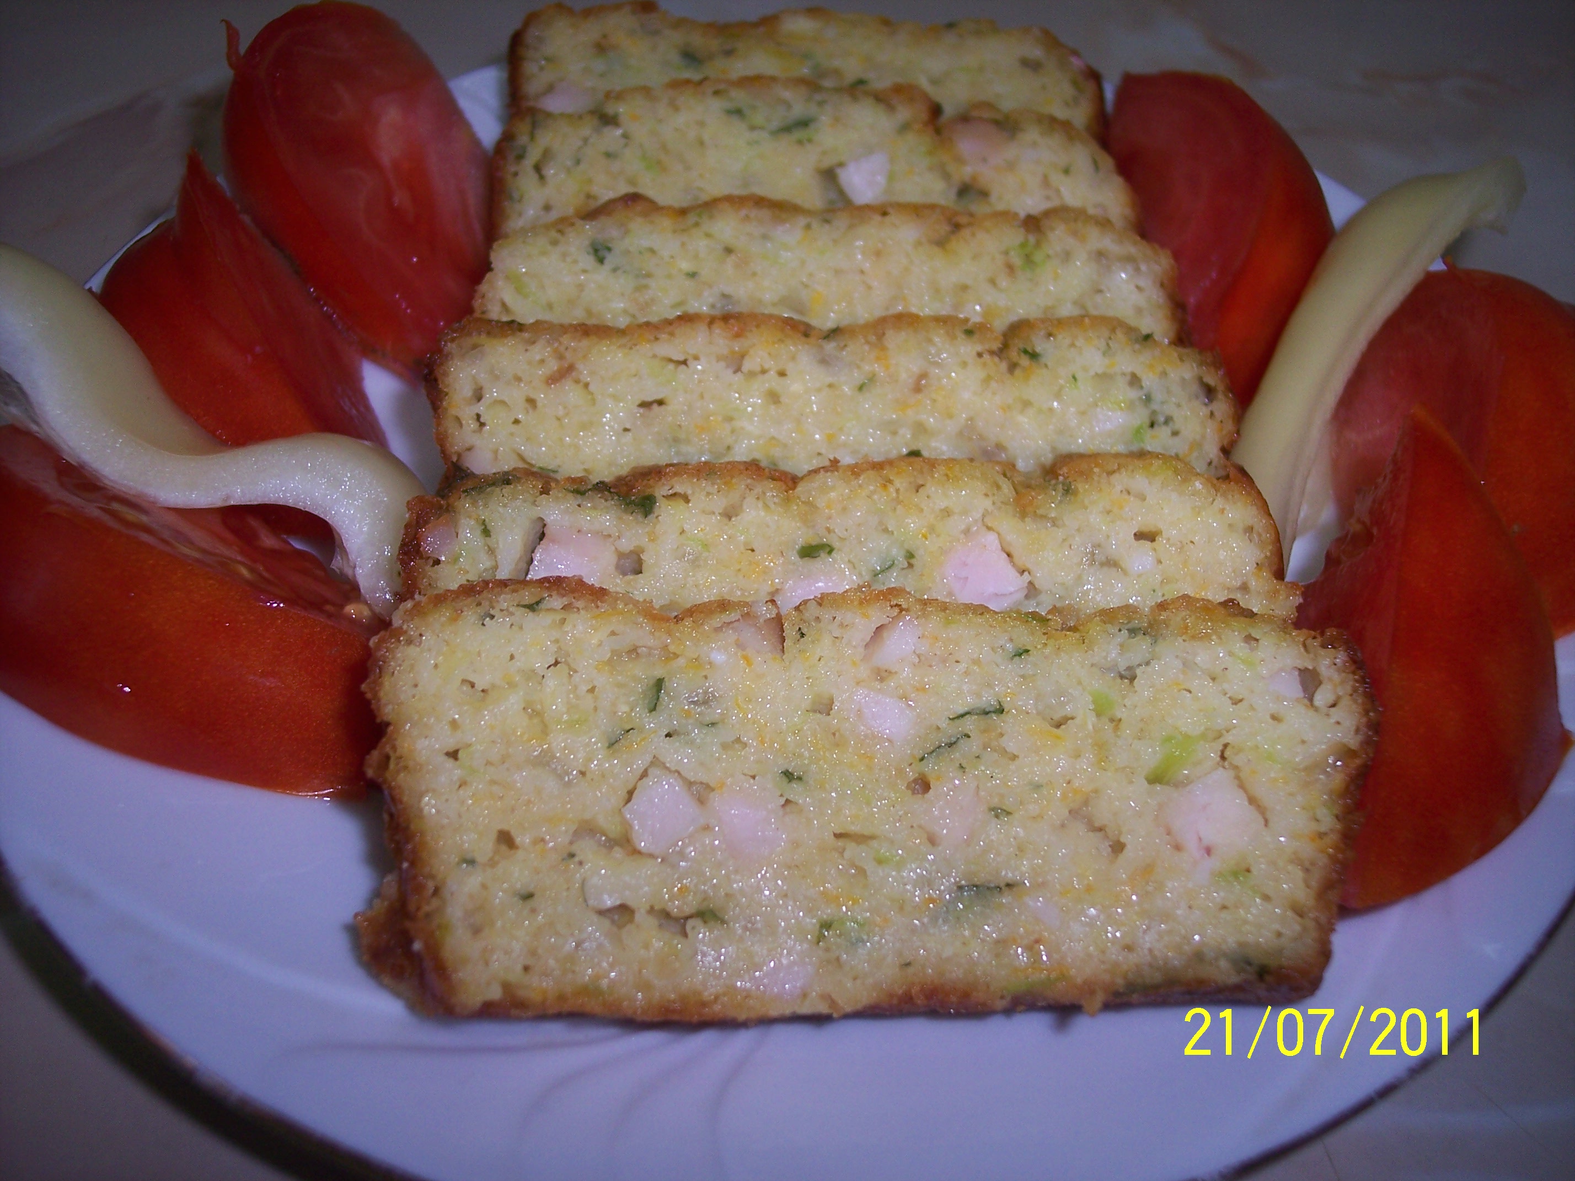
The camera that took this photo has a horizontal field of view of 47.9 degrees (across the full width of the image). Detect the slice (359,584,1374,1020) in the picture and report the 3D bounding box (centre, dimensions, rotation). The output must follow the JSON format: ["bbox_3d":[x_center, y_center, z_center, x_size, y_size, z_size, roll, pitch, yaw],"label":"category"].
[{"bbox_3d":[0.009,0.025,0.219,0.119,0.018,0.049,0,86,-1],"label":"slice"}]

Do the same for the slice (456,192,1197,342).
[{"bbox_3d":[0.006,-0.035,0.283,0.110,0.018,0.049,0,81,-1],"label":"slice"}]

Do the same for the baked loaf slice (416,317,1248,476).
[{"bbox_3d":[0.006,-0.014,0.261,0.115,0.018,0.049,0,83,-1],"label":"baked loaf slice"}]

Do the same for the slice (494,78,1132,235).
[{"bbox_3d":[0.004,-0.061,0.309,0.109,0.018,0.049,0,79,-1],"label":"slice"}]

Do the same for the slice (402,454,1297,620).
[{"bbox_3d":[0.008,0.008,0.239,0.116,0.018,0.049,0,84,-1],"label":"slice"}]

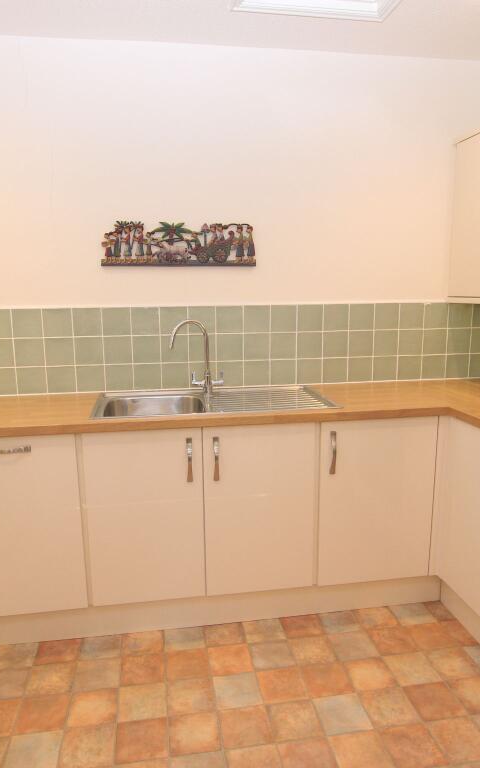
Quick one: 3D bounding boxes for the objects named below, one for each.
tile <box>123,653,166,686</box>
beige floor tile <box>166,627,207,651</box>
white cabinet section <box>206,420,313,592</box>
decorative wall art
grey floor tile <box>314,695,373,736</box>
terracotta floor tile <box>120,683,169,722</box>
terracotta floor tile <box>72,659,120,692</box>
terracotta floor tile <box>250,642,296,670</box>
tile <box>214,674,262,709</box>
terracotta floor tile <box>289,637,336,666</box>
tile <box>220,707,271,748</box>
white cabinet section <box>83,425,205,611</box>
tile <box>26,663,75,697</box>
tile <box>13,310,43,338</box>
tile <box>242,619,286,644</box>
[{"bbox_3d":[-0.363,1.069,1.986,0.160,0.010,0.160,-2,10,-9],"label":"tile"},{"bbox_3d":[-0.224,1.036,2.162,0.160,0.010,0.148,-2,10,-9],"label":"beige floor tile"},{"bbox_3d":[0.044,0.467,2.464,0.455,0.724,0.586,-2,10,-8],"label":"white cabinet section"},{"bbox_3d":[-0.278,-0.645,2.460,0.713,0.200,0.030,-2,10,-8],"label":"decorative wall art"},{"bbox_3d":[0.337,1.099,1.774,0.160,0.010,0.160,-2,10,-9],"label":"grey floor tile"},{"bbox_3d":[-0.336,1.096,1.831,0.160,0.010,0.160,-2,10,-9],"label":"terracotta floor tile"},{"bbox_3d":[-0.523,1.079,1.974,0.160,0.010,0.161,-2,10,-8],"label":"terracotta floor tile"},{"bbox_3d":[0.124,1.050,2.063,0.160,0.010,0.160,-2,10,-9],"label":"terracotta floor tile"},{"bbox_3d":[-0.010,1.089,1.888,0.156,0.010,0.159,-2,10,-8],"label":"tile"},{"bbox_3d":[0.288,1.048,2.093,0.157,0.010,0.158,-2,10,-8],"label":"terracotta floor tile"},{"bbox_3d":[0.018,1.092,1.695,0.155,0.010,0.154,-2,10,-9],"label":"tile"},{"bbox_3d":[-0.413,0.484,2.397,0.456,0.724,0.586,-2,10,-8],"label":"white cabinet section"},{"bbox_3d":[-0.684,1.090,1.954,0.157,0.010,0.156,-2,10,-9],"label":"tile"},{"bbox_3d":[-0.981,-0.276,2.459,0.130,0.129,0.010,-2,10,-8],"label":"tile"},{"bbox_3d":[0.103,1.037,2.231,0.163,0.010,0.148,-2,11,-9],"label":"tile"}]

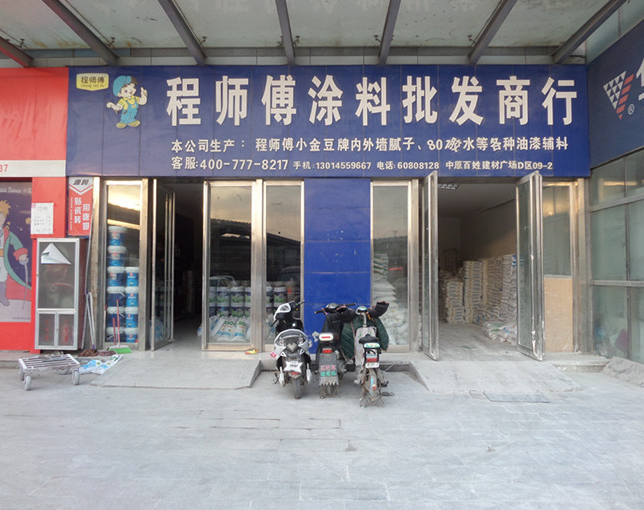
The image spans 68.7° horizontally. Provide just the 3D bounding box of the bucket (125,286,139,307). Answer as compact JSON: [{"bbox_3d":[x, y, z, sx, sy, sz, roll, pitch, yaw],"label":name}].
[{"bbox_3d":[-3.300,0.744,8.310,0.325,0.355,0.325,0,-2,0],"label":"bucket"}]

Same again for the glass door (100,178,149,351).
[{"bbox_3d":[-3.383,0.169,8.054,0.846,2.921,0.070,0,-2,1],"label":"glass door"}]

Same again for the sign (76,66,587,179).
[{"bbox_3d":[0.047,-2.269,8.040,8.809,1.912,0.150,0,-2,1],"label":"sign"}]

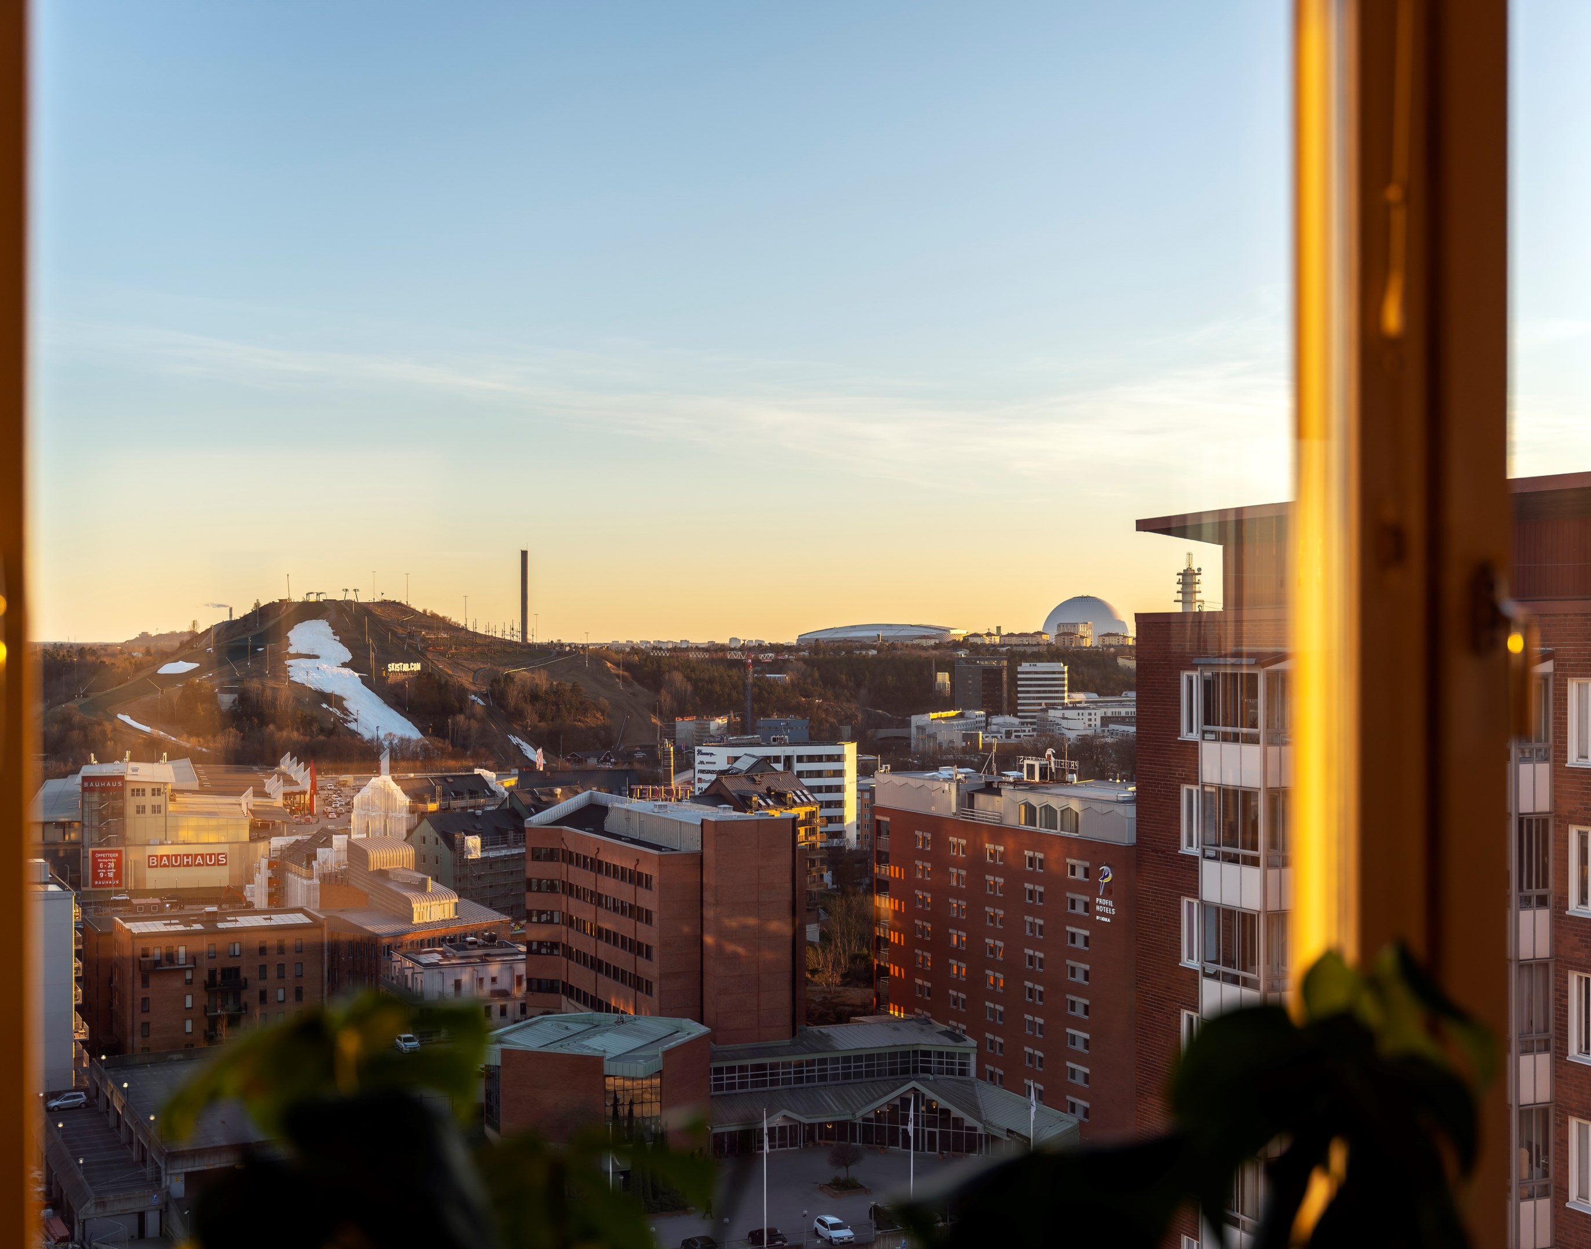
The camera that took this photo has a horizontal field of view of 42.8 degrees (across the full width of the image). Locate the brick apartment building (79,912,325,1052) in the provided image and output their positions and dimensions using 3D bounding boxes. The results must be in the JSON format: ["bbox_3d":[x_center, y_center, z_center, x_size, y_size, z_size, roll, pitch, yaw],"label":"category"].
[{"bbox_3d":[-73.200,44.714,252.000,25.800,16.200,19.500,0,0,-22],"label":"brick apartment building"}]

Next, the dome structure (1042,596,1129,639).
[{"bbox_3d":[368.090,6.350,2579.940,110.000,85.000,110.000,0,-1,8],"label":"dome structure"}]

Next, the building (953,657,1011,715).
[{"bbox_3d":[109.500,44.432,1192.000,28.000,50.300,18.000,0,0,-3],"label":"building"}]

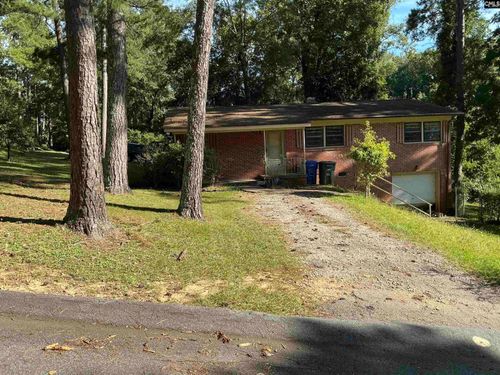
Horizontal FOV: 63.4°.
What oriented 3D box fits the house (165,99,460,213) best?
[{"bbox_3d":[2.981,-1.745,23.552,14.900,6.200,9.700,-4,6,-8],"label":"house"}]

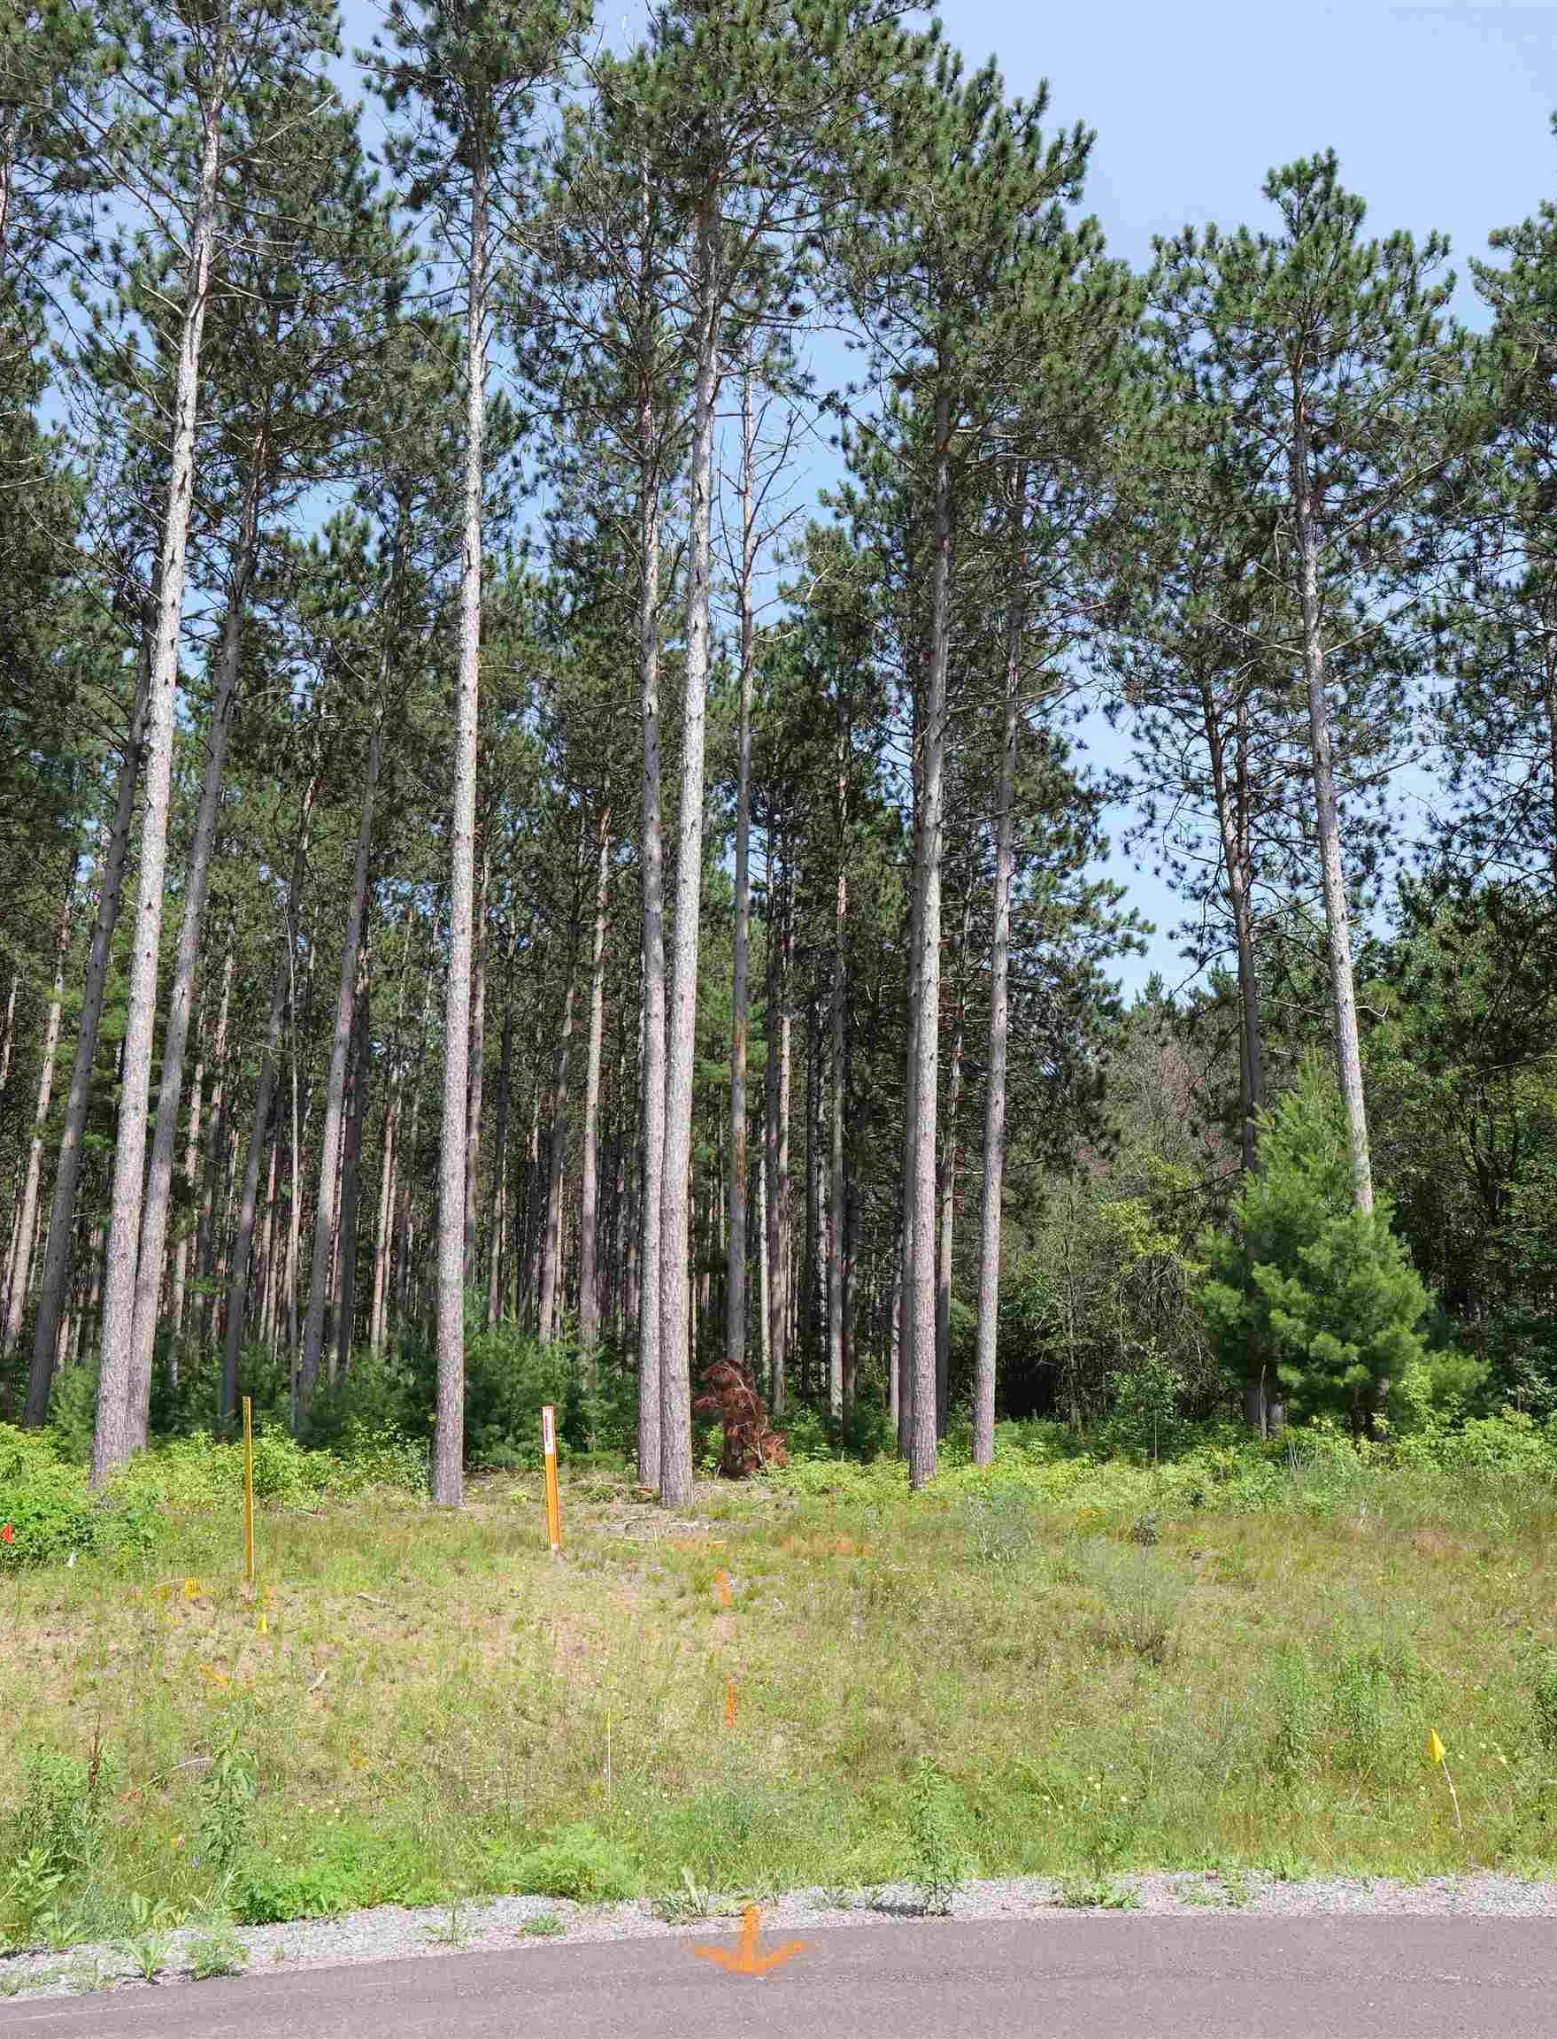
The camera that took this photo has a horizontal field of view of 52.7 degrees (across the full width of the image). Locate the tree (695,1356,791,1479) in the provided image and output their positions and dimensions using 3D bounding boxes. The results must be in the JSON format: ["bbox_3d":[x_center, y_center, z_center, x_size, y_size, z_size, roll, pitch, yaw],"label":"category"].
[{"bbox_3d":[-0.379,4.065,16.000,0.950,1.170,0.850,1,-11,0],"label":"tree"}]

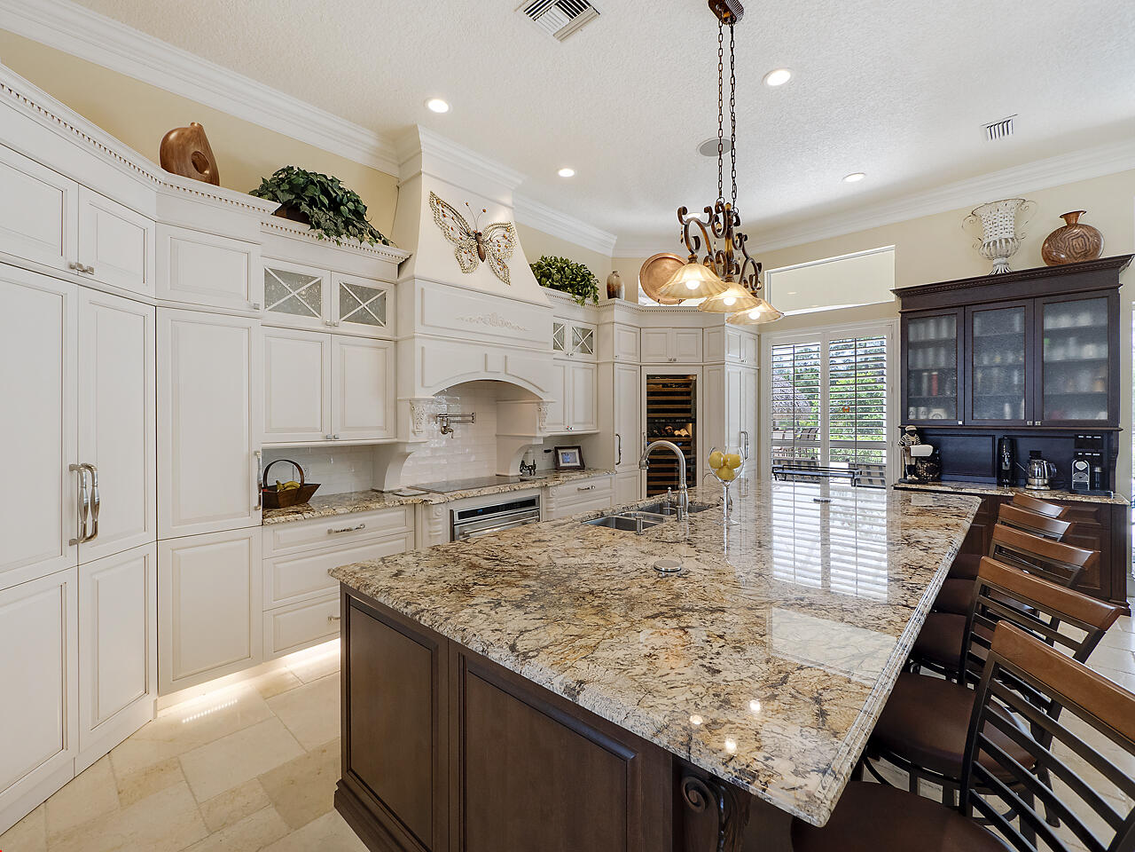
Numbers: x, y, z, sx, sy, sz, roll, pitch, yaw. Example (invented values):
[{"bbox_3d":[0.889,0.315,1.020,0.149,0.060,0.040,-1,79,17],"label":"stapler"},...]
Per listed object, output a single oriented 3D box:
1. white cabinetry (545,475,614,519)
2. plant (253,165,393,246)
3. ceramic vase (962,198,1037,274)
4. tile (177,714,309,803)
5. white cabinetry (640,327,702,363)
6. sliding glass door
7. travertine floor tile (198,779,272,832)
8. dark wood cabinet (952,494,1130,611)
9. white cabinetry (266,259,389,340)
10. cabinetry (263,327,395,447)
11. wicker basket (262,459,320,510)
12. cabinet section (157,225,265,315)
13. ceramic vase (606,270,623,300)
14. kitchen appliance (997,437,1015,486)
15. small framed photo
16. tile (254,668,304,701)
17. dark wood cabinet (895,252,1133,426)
[{"bbox_3d":[-0.046,0.961,4.784,0.580,0.860,0.950,1,2,45],"label":"white cabinetry"},{"bbox_3d":[-1.644,-1.444,3.139,0.420,0.460,0.870,1,2,45],"label":"plant"},{"bbox_3d":[3.690,-1.573,3.944,0.470,0.620,0.360,1,2,40],"label":"ceramic vase"},{"bbox_3d":[-1.486,1.511,2.106,0.400,0.012,0.400,1,1,44],"label":"tile"},{"bbox_3d":[1.154,-0.888,5.320,0.690,0.390,0.500,0,1,-1],"label":"white cabinetry"},{"bbox_3d":[3.060,0.182,5.430,1.420,2.600,0.120,1,1,41],"label":"sliding glass door"},{"bbox_3d":[-1.325,1.516,1.835,0.200,0.012,0.200,1,1,44],"label":"travertine floor tile"},{"bbox_3d":[3.991,1.045,4.273,1.480,0.900,0.620,1,1,41],"label":"dark wood cabinet"},{"bbox_3d":[-1.705,-0.835,3.202,0.330,0.440,0.870,1,1,45],"label":"white cabinetry"},{"bbox_3d":[-1.696,-0.268,3.214,0.360,0.730,0.860,1,2,45],"label":"cabinetry"},{"bbox_3d":[-1.830,0.352,2.935,0.250,0.280,0.340,0,1,13],"label":"wicker basket"},{"bbox_3d":[-2.087,-0.825,2.632,0.560,0.385,0.445,1,1,44],"label":"cabinet section"},{"bbox_3d":[0.510,-1.516,5.033,0.190,0.360,0.190,0,1,0],"label":"ceramic vase"},{"bbox_3d":[3.983,0.320,4.170,0.125,0.440,0.210,1,1,41],"label":"kitchen appliance"},{"bbox_3d":[0.023,0.333,4.720,0.305,0.250,0.060,0,-11,-20],"label":"small framed photo"},{"bbox_3d":[-1.659,1.488,2.634,0.205,0.012,0.200,1,2,43],"label":"tile"},{"bbox_3d":[3.905,-0.655,4.170,1.430,1.320,0.420,1,1,40],"label":"dark wood cabinet"}]

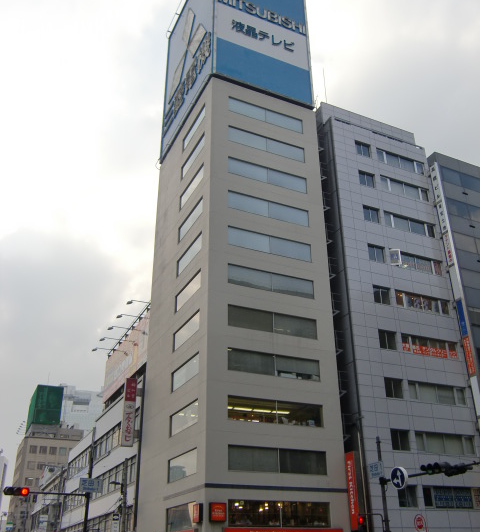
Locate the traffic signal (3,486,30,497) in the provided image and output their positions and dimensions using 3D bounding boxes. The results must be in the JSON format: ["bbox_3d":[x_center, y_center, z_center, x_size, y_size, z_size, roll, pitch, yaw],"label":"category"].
[{"bbox_3d":[-10.865,11.012,29.700,1.220,0.420,0.350,11,-29,-22],"label":"traffic signal"}]

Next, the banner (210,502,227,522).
[{"bbox_3d":[-1.369,15.126,37.408,1.023,1.063,0.300,11,-29,-22],"label":"banner"}]

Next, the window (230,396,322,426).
[{"bbox_3d":[2.516,10.139,42.295,7.414,1.597,0.150,11,-29,-22],"label":"window"}]

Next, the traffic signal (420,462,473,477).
[{"bbox_3d":[8.225,8.085,24.300,1.450,0.420,1.250,12,-30,-22],"label":"traffic signal"}]

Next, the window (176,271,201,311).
[{"bbox_3d":[-3.761,1.956,44.808,0.150,1.457,5.288,12,-29,-22],"label":"window"}]

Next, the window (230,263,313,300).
[{"bbox_3d":[2.434,1.242,46.795,7.414,1.573,0.150,11,-29,-22],"label":"window"}]

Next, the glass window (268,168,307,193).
[{"bbox_3d":[3.764,-6.686,48.196,3.506,1.441,0.150,12,-29,-22],"label":"glass window"}]

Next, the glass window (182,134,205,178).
[{"bbox_3d":[-3.745,-8.723,49.319,0.200,1.408,5.082,12,-30,-22],"label":"glass window"}]

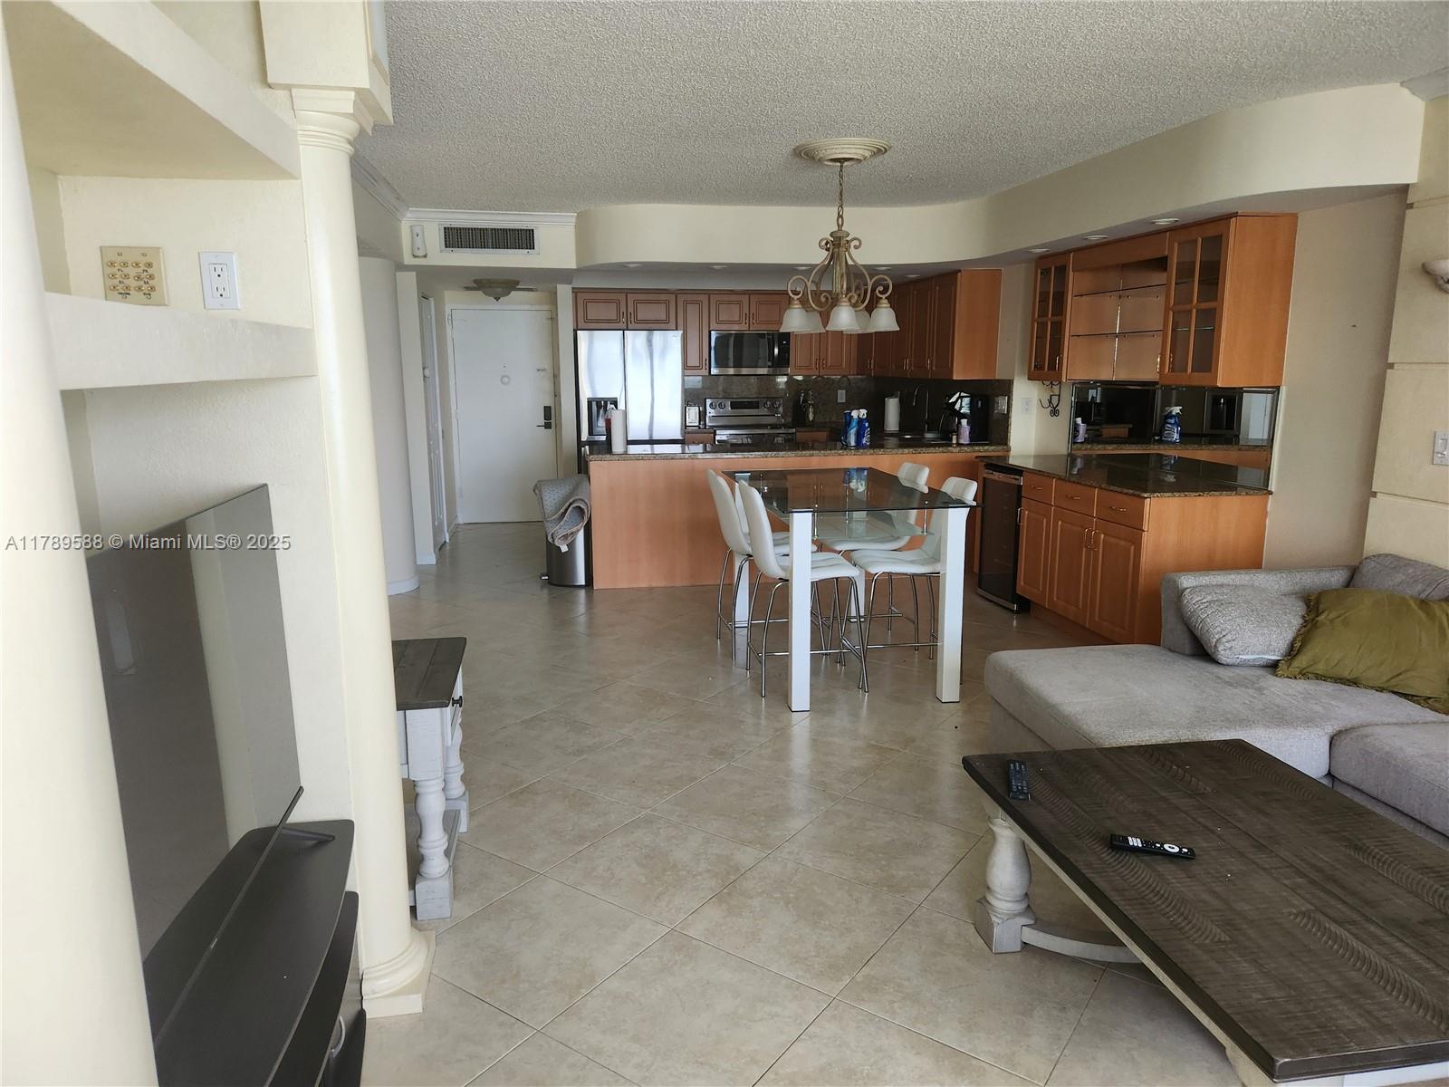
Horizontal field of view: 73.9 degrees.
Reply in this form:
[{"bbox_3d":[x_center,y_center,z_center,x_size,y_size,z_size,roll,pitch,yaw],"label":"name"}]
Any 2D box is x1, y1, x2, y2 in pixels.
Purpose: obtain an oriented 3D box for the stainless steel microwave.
[{"bbox_3d":[0.218,-1.833,9.304,0.764,0.395,0.400,-2,11,-10],"label":"stainless steel microwave"}]

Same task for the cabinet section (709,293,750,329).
[{"bbox_3d":[0.021,-2.172,9.069,0.378,0.326,0.330,-2,11,-10],"label":"cabinet section"}]

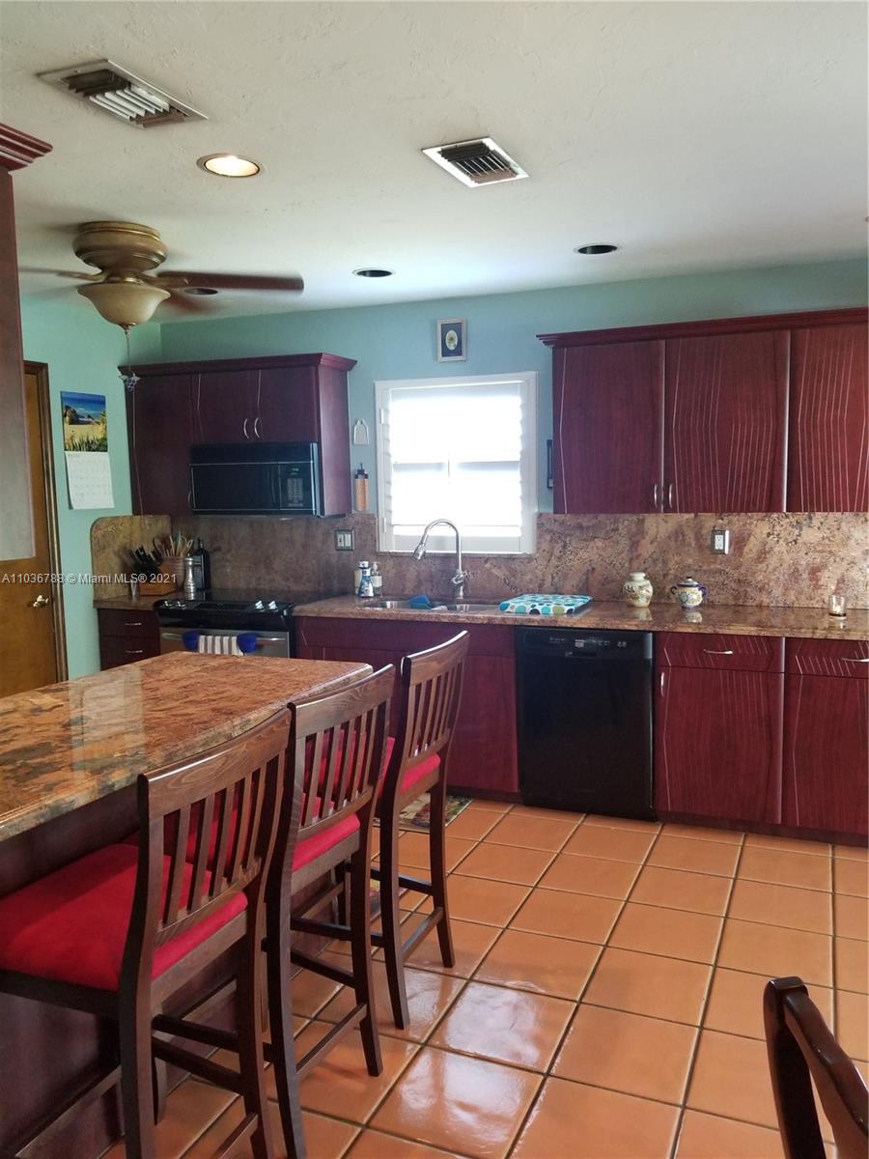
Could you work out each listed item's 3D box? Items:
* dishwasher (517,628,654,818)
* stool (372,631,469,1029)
[{"bbox_3d":[0.759,0.620,4.035,0.600,0.860,0.610,1,6,24],"label":"dishwasher"},{"bbox_3d":[-0.179,0.686,2.544,0.484,1.023,0.435,1,6,24],"label":"stool"}]

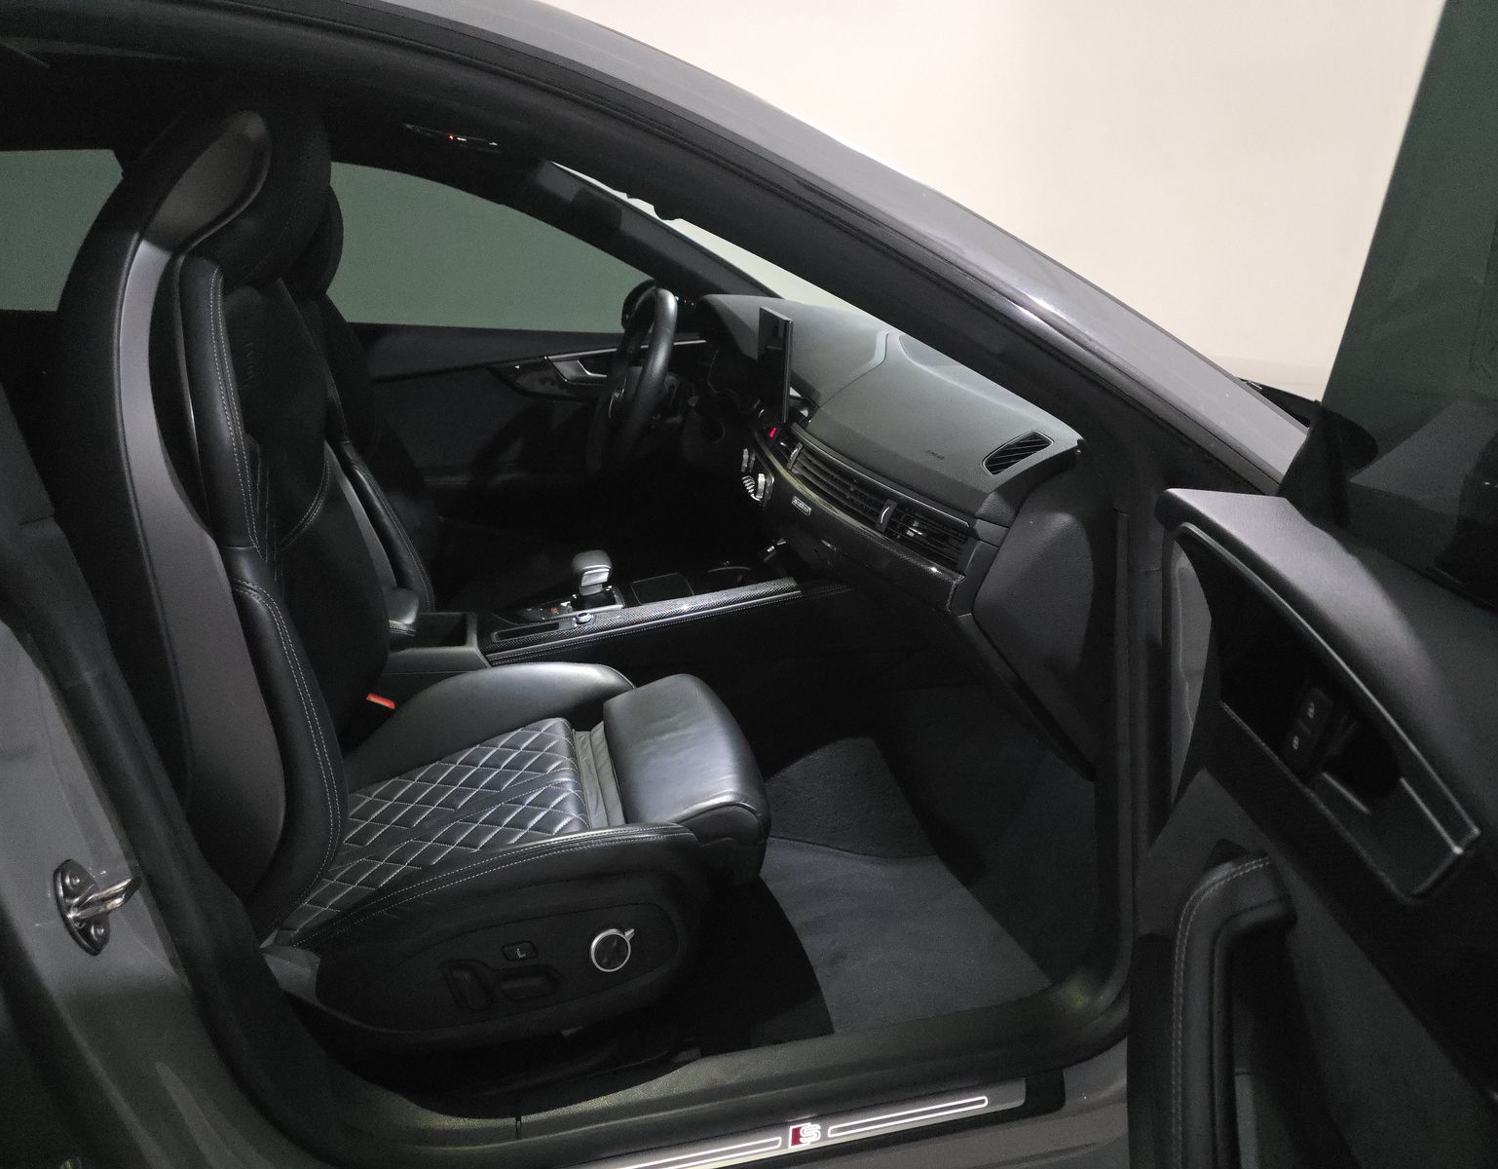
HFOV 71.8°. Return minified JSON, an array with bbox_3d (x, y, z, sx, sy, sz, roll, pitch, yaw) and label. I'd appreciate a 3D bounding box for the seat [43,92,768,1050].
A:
[{"bbox_3d":[-0.314,-0.016,1.143,0.690,0.950,0.560,-3,18,-14],"label":"seat"}]

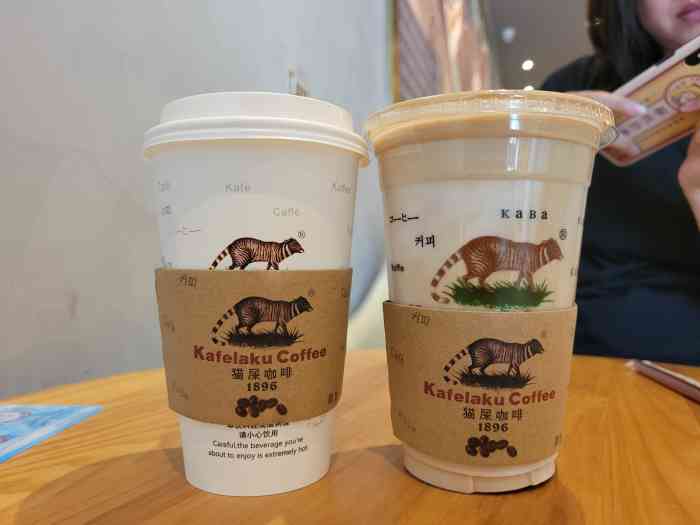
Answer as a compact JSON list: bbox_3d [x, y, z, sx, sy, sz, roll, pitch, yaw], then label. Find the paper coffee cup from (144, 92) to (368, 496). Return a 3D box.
[{"bbox_3d":[-0.039,0.013,0.229,0.093,0.150,0.093,1,2,0],"label":"paper coffee cup"}]

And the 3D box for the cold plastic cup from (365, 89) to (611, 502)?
[{"bbox_3d":[0.058,0.014,0.236,0.102,0.151,0.102,1,2,0],"label":"cold plastic cup"}]

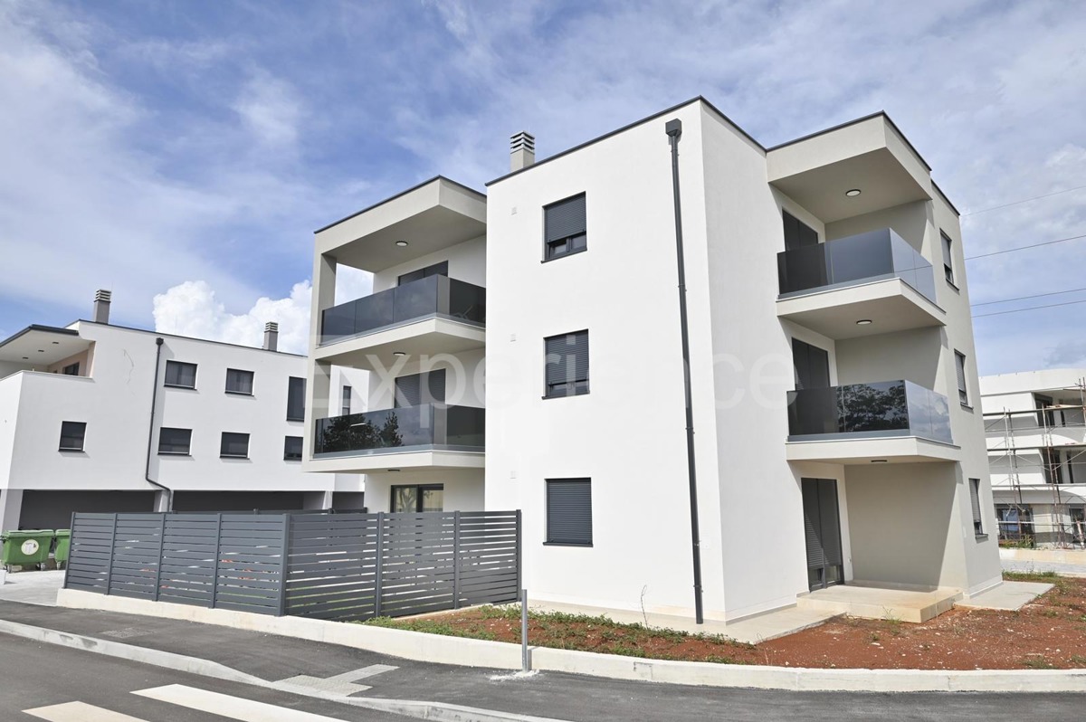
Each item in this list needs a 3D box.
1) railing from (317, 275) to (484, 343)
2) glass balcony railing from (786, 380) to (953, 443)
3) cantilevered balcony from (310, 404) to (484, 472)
[{"bbox_3d":[-3.600,-1.047,18.637,4.800,1.050,1.850,-10,-14,41],"label":"railing"},{"bbox_3d":[6.841,1.218,15.033,2.302,1.054,3.208,-10,-14,40],"label":"glass balcony railing"},{"bbox_3d":[-3.641,2.043,18.118,5.070,1.378,1.993,-10,-14,40],"label":"cantilevered balcony"}]

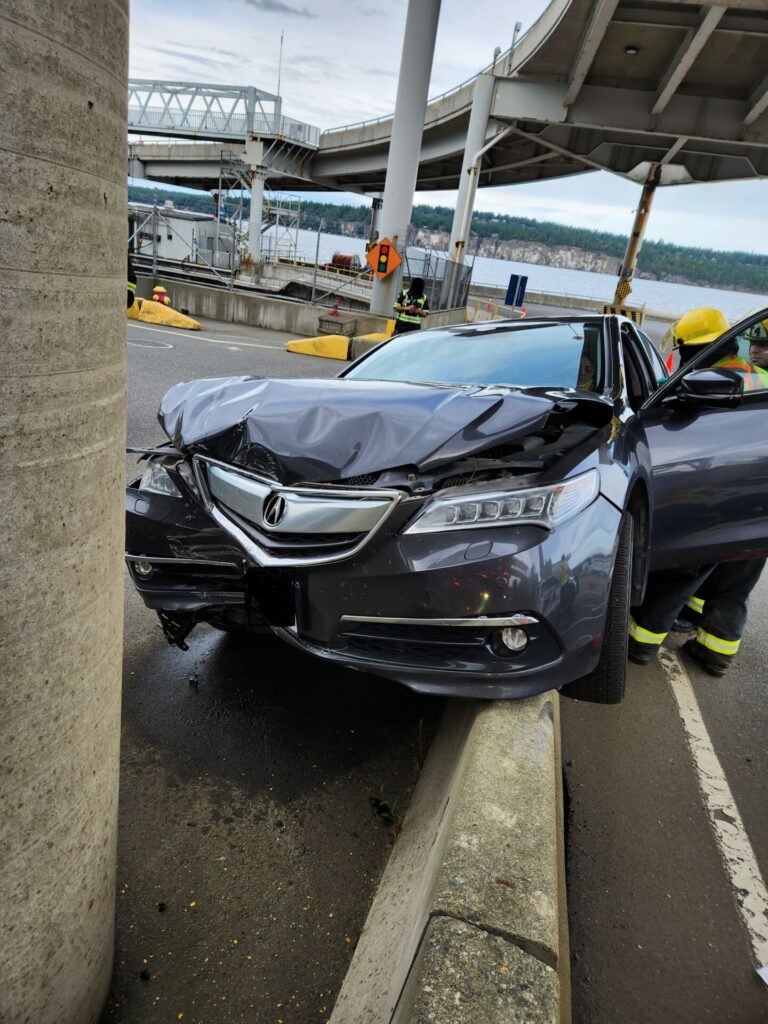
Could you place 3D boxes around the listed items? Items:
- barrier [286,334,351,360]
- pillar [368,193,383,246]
[{"bbox_3d":[-1.365,-3.617,14.591,1.300,0.460,0.450,8,22,0],"label":"barrier"},{"bbox_3d":[-0.686,-23.114,56.590,0.880,5.636,0.880,7,22,-3],"label":"pillar"}]

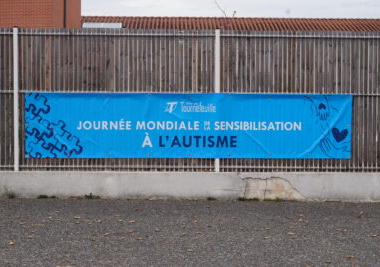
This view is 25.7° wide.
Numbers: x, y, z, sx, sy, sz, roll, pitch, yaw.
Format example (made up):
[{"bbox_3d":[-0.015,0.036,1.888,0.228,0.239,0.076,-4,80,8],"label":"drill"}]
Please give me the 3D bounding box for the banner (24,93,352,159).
[{"bbox_3d":[-0.016,-0.093,10.210,4.000,0.795,0.030,0,2,-2],"label":"banner"}]

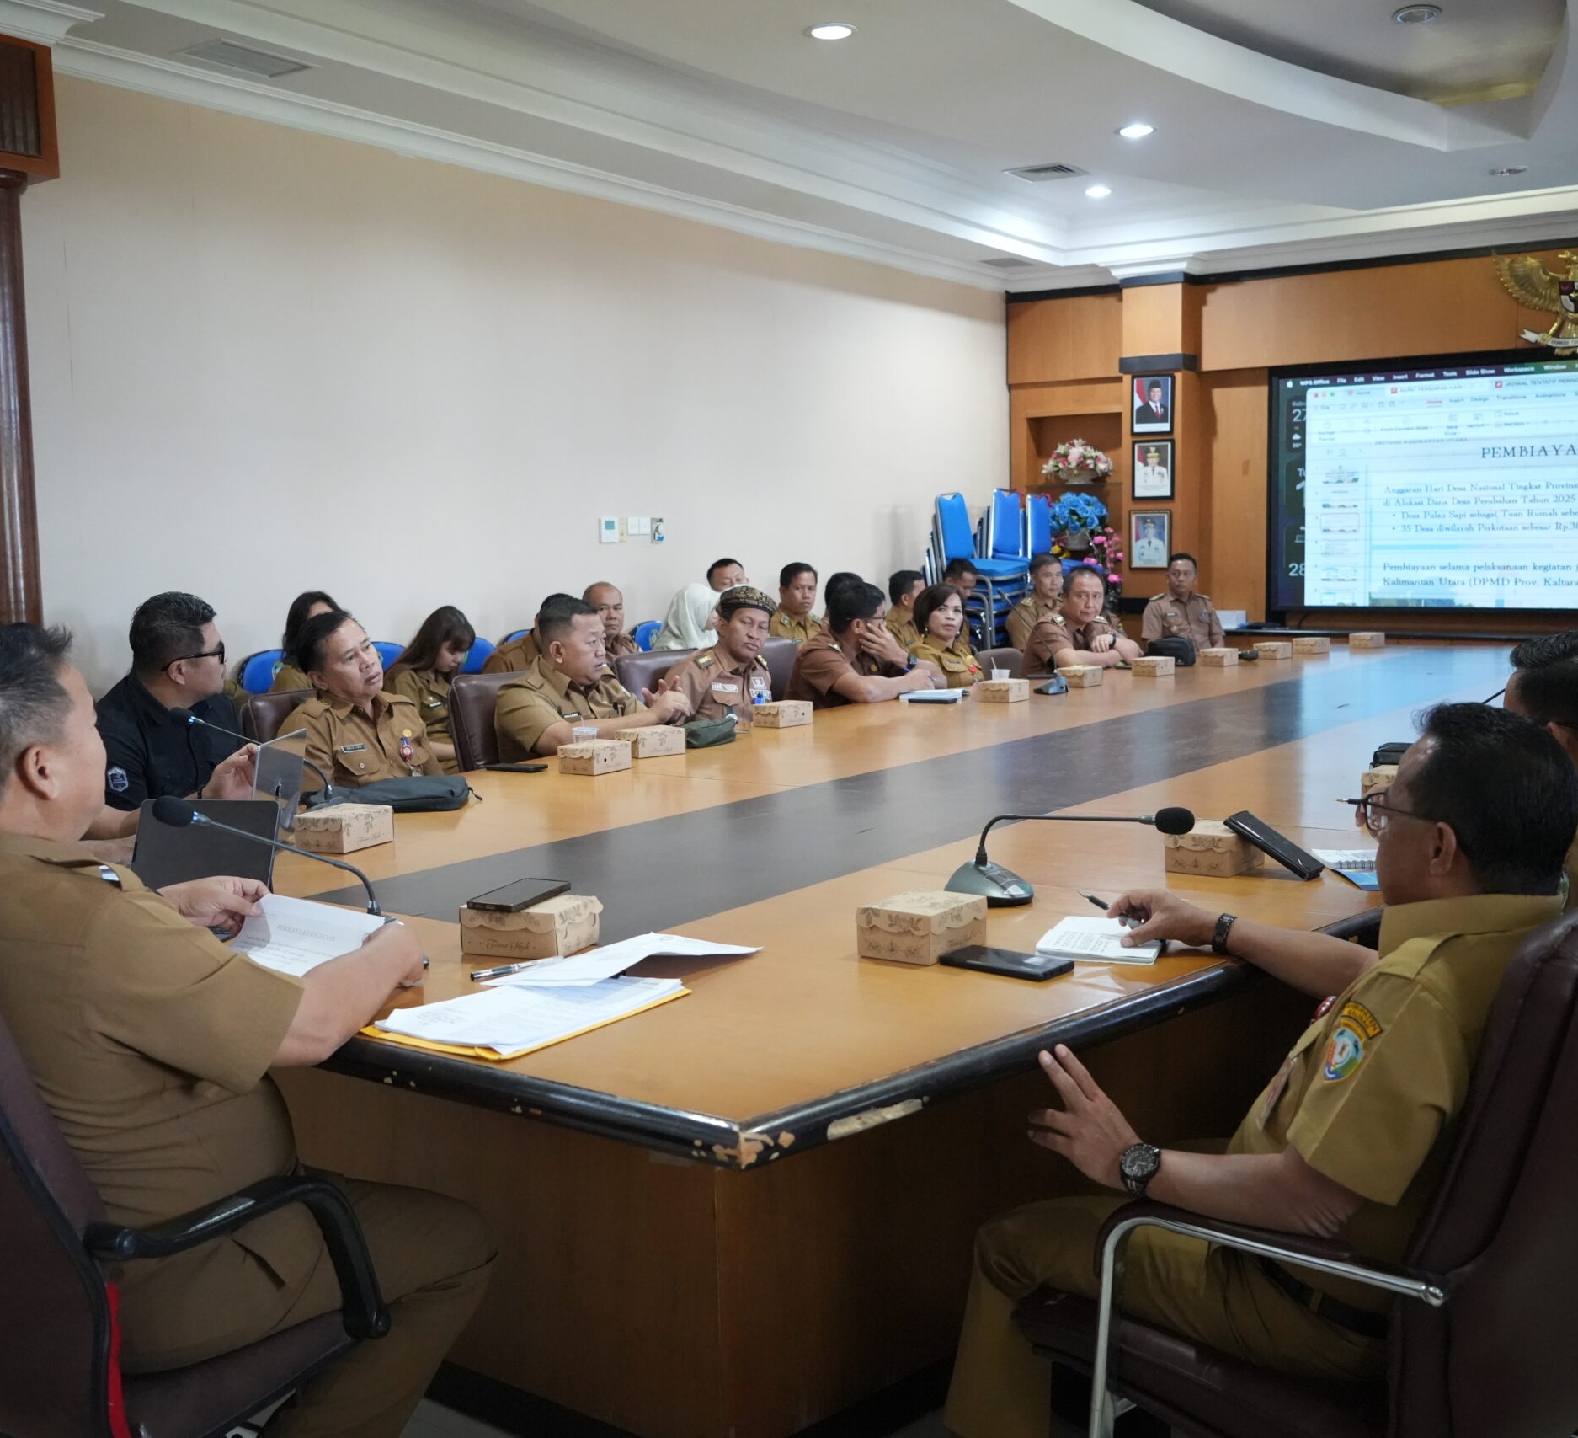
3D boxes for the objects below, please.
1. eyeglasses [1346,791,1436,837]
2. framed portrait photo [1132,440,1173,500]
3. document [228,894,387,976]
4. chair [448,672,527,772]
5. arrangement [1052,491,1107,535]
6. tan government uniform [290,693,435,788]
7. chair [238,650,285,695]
[{"bbox_3d":[0.771,0.121,2.100,0.145,0.045,0.140,10,10,26],"label":"eyeglasses"},{"bbox_3d":[2.593,-1.769,11.944,0.314,0.420,0.030,4,7,35],"label":"framed portrait photo"},{"bbox_3d":[-0.627,0.288,2.160,0.210,0.020,0.280,4,29,35],"label":"document"},{"bbox_3d":[-0.591,0.337,5.126,0.640,0.980,0.600,3,8,34],"label":"chair"},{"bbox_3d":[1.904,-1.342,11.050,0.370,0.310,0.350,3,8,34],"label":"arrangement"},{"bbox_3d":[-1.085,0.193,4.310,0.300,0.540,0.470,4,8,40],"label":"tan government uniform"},{"bbox_3d":[-1.962,0.177,7.005,0.550,0.900,0.460,4,7,35],"label":"chair"}]

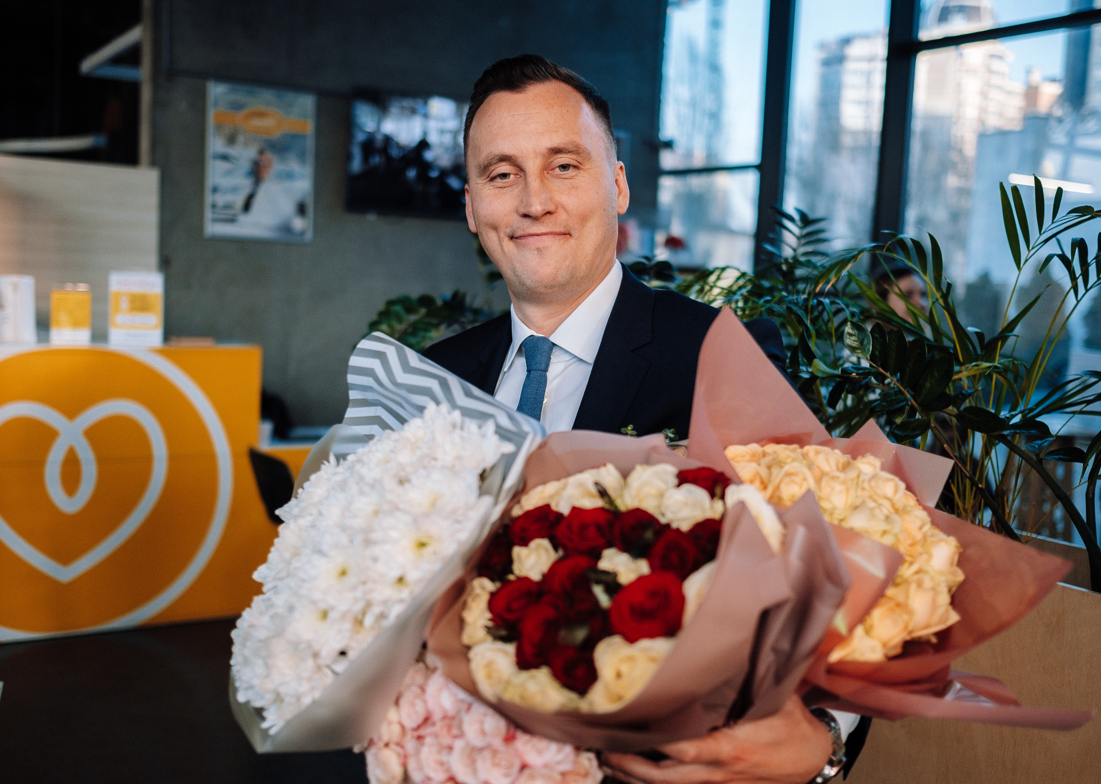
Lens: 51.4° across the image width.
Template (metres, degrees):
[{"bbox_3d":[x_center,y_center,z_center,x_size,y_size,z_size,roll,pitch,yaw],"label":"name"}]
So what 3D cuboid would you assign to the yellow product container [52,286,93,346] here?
[{"bbox_3d":[-1.937,-0.305,4.598,0.160,0.225,0.070,-1,7,-32],"label":"yellow product container"}]

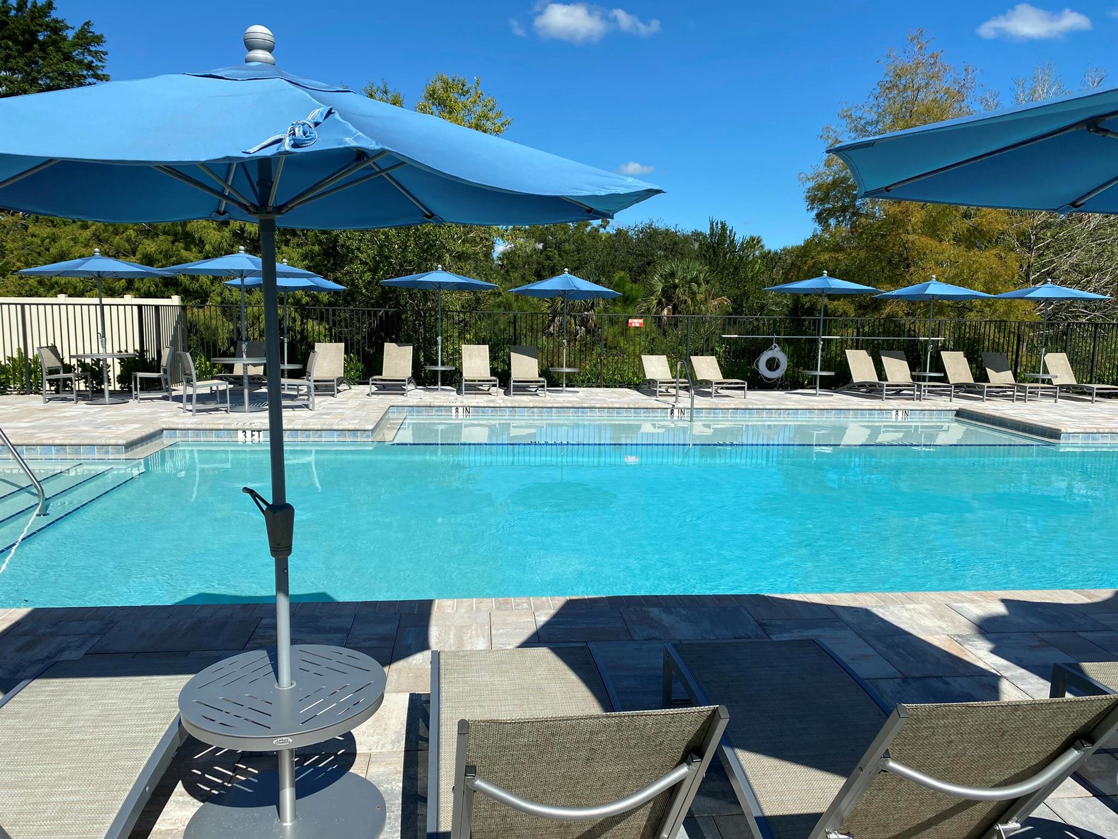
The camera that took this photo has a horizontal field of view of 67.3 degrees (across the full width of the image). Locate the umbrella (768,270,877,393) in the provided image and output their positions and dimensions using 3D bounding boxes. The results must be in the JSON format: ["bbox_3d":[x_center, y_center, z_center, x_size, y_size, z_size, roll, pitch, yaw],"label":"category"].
[{"bbox_3d":[5.260,-1.679,16.814,2.270,2.400,2.270,0,7,-6],"label":"umbrella"}]

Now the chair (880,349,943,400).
[{"bbox_3d":[6.913,-0.879,16.541,0.630,0.880,1.750,-1,8,-12],"label":"chair"}]

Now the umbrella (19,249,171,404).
[{"bbox_3d":[-7.102,-1.455,13.054,2.200,2.380,2.200,0,7,-6],"label":"umbrella"}]

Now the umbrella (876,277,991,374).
[{"bbox_3d":[7.545,-1.663,17.018,2.280,2.400,2.280,0,7,-6],"label":"umbrella"}]

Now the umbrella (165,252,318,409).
[{"bbox_3d":[-4.688,-1.348,12.511,2.200,2.400,2.200,0,7,-6],"label":"umbrella"}]

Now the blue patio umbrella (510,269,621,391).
[{"bbox_3d":[0.132,-1.721,16.408,2.220,2.400,2.220,0,7,-6],"label":"blue patio umbrella"}]

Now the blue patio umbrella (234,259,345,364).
[{"bbox_3d":[-5.030,-1.824,15.435,2.200,2.180,2.200,0,7,-6],"label":"blue patio umbrella"}]

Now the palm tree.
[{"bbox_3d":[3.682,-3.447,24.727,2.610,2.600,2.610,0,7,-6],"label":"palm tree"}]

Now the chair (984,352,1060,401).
[{"bbox_3d":[9.242,-0.879,17.045,0.670,0.910,1.800,0,7,-6],"label":"chair"}]

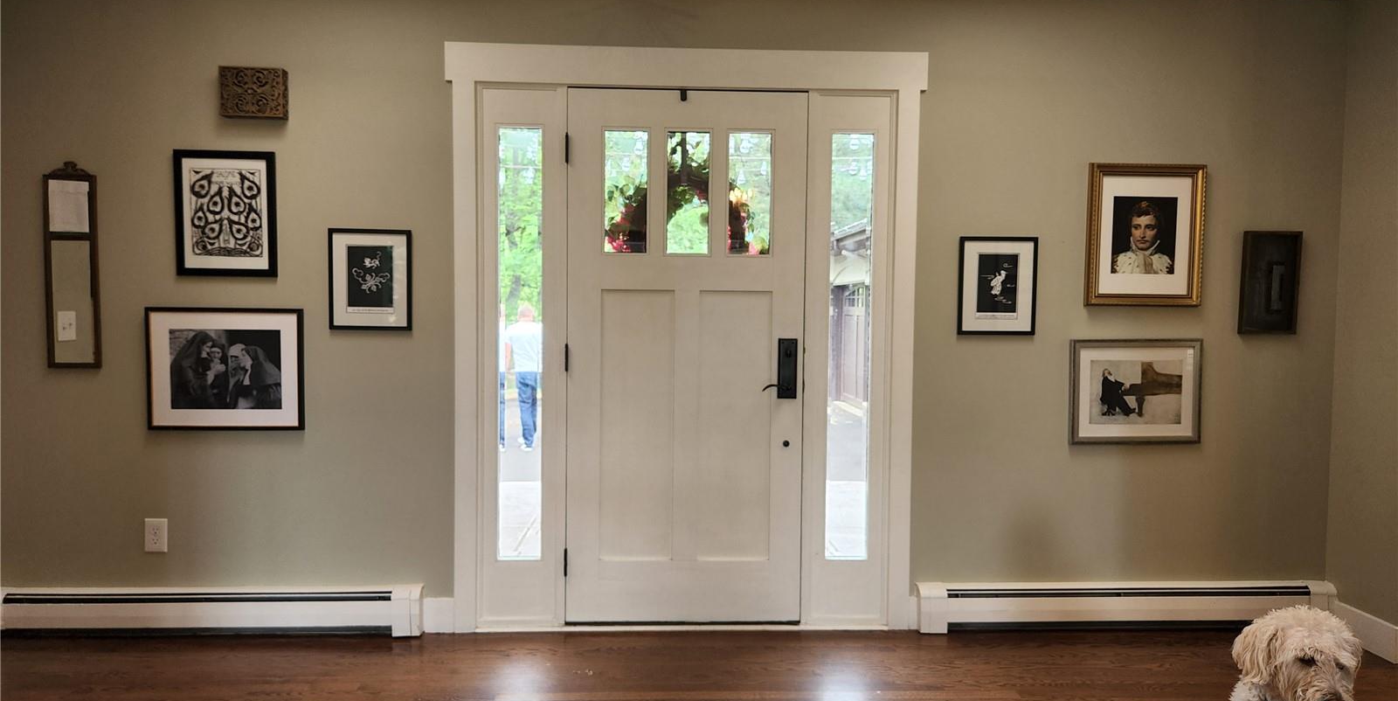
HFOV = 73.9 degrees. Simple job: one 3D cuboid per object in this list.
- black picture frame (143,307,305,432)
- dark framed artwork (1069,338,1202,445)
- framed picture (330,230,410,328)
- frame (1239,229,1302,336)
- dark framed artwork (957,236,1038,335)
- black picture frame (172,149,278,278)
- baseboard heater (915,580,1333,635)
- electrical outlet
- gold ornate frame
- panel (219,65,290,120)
[{"bbox_3d":[-1.764,0.071,3.467,0.563,0.452,0.025,0,3,-2],"label":"black picture frame"},{"bbox_3d":[1.703,0.161,3.620,0.512,0.406,0.025,0,3,-2],"label":"dark framed artwork"},{"bbox_3d":[-1.228,-0.262,3.477,0.299,0.375,0.020,0,3,-2],"label":"framed picture"},{"bbox_3d":[2.225,-0.260,3.616,0.209,0.398,0.040,0,3,-2],"label":"frame"},{"bbox_3d":[1.145,-0.245,3.569,0.302,0.373,0.022,0,3,-3],"label":"dark framed artwork"},{"bbox_3d":[-1.752,-0.504,3.444,0.358,0.460,0.020,0,3,-2],"label":"black picture frame"},{"bbox_3d":[1.667,1.006,3.633,1.639,0.186,0.070,0,3,-2],"label":"baseboard heater"},{"bbox_3d":[-2.038,0.696,3.492,0.079,0.124,0.007,0,3,-2],"label":"electrical outlet"},{"bbox_3d":[1.726,-0.443,3.591,0.447,0.542,0.030,0,3,-2],"label":"gold ornate frame"},{"bbox_3d":[-1.634,-0.944,3.414,0.227,0.170,0.050,0,3,-2],"label":"panel"}]

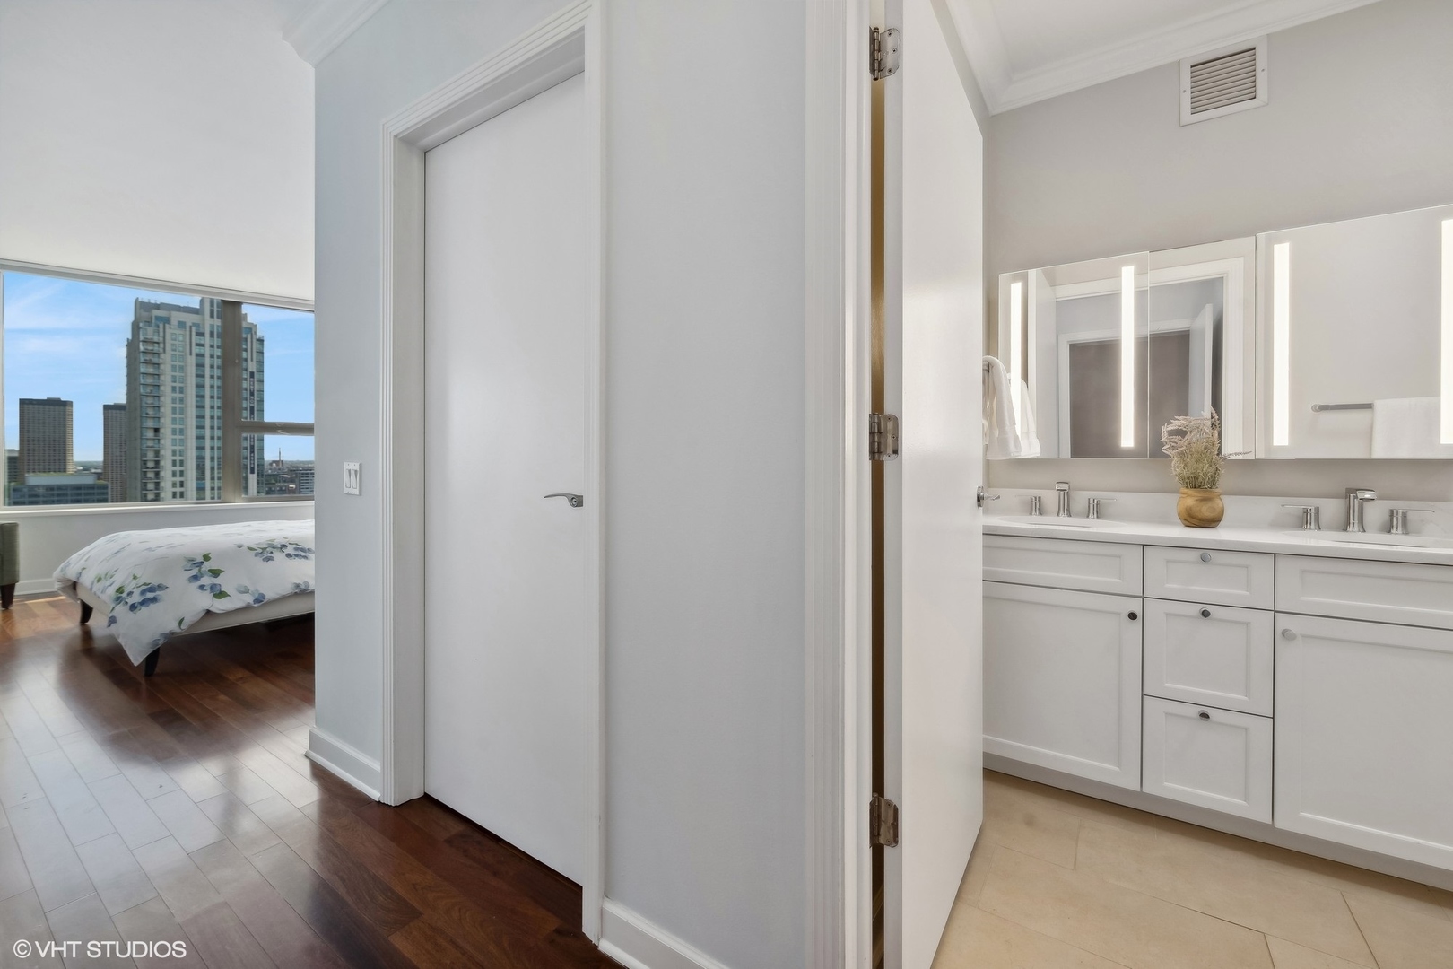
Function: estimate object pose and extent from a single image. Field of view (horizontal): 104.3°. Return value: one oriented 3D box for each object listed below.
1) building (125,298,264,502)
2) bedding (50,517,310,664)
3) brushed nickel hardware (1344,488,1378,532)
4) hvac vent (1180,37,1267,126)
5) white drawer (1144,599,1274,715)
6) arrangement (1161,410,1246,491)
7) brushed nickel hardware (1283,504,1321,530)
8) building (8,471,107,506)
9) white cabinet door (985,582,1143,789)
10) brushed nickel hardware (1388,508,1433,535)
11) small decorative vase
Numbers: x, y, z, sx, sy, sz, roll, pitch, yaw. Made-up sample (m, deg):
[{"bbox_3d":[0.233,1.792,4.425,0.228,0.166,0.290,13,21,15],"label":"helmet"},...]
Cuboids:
[{"bbox_3d":[-161.383,-2.980,172.654,30.000,103.000,24.000,1,2,32],"label":"building"},{"bbox_3d":[-3.235,0.612,4.181,1.870,0.540,2.000,1,2,34],"label":"bedding"},{"bbox_3d":[2.043,0.085,1.820,0.050,0.144,0.139,1,2,32],"label":"brushed nickel hardware"},{"bbox_3d":[1.829,-1.483,2.080,0.247,0.249,0.018,1,2,32],"label":"hvac vent"},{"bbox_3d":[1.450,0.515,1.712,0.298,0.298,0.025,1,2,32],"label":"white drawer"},{"bbox_3d":[1.679,-0.122,1.989,0.209,0.288,0.189,1,2,32],"label":"arrangement"},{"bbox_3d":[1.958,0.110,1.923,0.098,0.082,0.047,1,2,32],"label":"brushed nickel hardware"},{"bbox_3d":[-304.000,18.213,255.000,30.000,48.000,29.000,1,2,32],"label":"building"},{"bbox_3d":[1.104,0.657,1.922,0.504,0.605,0.022,1,2,32],"label":"white cabinet door"},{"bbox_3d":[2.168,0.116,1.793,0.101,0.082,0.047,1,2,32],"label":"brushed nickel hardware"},{"bbox_3d":[1.673,0.081,1.989,0.127,0.134,0.127,1,2,32],"label":"small decorative vase"}]

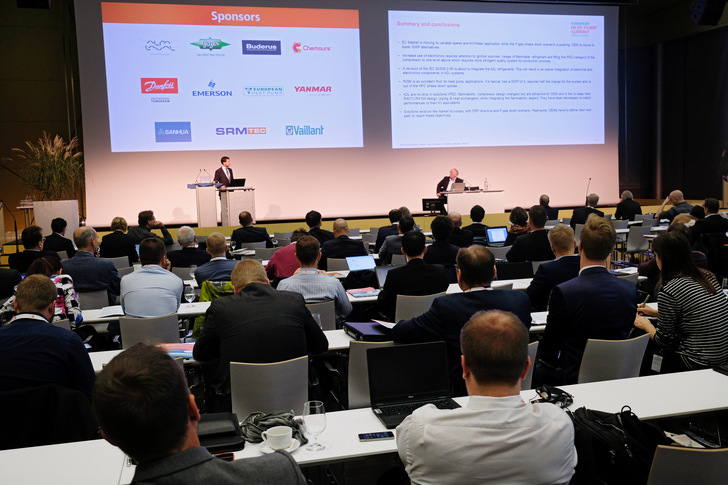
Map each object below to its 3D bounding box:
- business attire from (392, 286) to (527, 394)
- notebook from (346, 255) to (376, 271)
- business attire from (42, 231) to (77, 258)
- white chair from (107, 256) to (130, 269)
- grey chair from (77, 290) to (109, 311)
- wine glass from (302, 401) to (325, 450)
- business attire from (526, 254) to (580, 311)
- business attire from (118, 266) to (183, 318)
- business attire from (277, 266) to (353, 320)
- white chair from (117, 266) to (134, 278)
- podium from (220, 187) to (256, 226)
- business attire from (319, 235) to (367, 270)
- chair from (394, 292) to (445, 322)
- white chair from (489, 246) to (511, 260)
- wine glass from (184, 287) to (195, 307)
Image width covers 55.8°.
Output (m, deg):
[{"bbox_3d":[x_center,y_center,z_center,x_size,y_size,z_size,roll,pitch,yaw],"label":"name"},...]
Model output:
[{"bbox_3d":[0.569,0.569,3.925,0.680,0.620,0.480,-3,5,-14],"label":"business attire"},{"bbox_3d":[-0.022,0.232,7.317,0.310,0.175,0.320,-3,5,-14],"label":"notebook"},{"bbox_3d":[-4.501,0.185,10.144,0.520,0.620,0.400,-2,5,-4],"label":"business attire"},{"bbox_3d":[-3.275,0.610,9.160,0.460,0.820,0.530,-3,5,-14],"label":"white chair"},{"bbox_3d":[-2.424,0.829,6.150,0.430,0.830,0.520,-3,5,-14],"label":"grey chair"},{"bbox_3d":[-0.177,0.657,2.463,0.083,0.165,0.083,-3,5,-14],"label":"wine glass"},{"bbox_3d":[1.666,0.342,5.740,0.550,0.469,0.380,-3,5,-14],"label":"business attire"},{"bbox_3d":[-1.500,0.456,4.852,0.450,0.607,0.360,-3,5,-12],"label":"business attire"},{"bbox_3d":[-0.361,0.478,5.059,0.540,0.620,0.440,-3,5,-14],"label":"business attire"},{"bbox_3d":[-2.782,0.692,7.895,0.460,0.820,0.530,-3,5,-14],"label":"white chair"},{"bbox_3d":[-3.201,-0.902,17.599,0.720,0.956,0.550,-4,5,-27],"label":"podium"},{"bbox_3d":[-0.257,0.195,8.219,0.550,0.620,0.420,-3,5,-14],"label":"business attire"},{"bbox_3d":[0.402,0.786,5.512,0.430,0.830,0.520,-3,5,-14],"label":"chair"},{"bbox_3d":[1.663,0.450,8.933,0.430,0.830,0.520,-3,5,-14],"label":"white chair"},{"bbox_3d":[-1.362,0.410,5.347,0.078,0.158,0.078,-3,5,-14],"label":"wine glass"}]

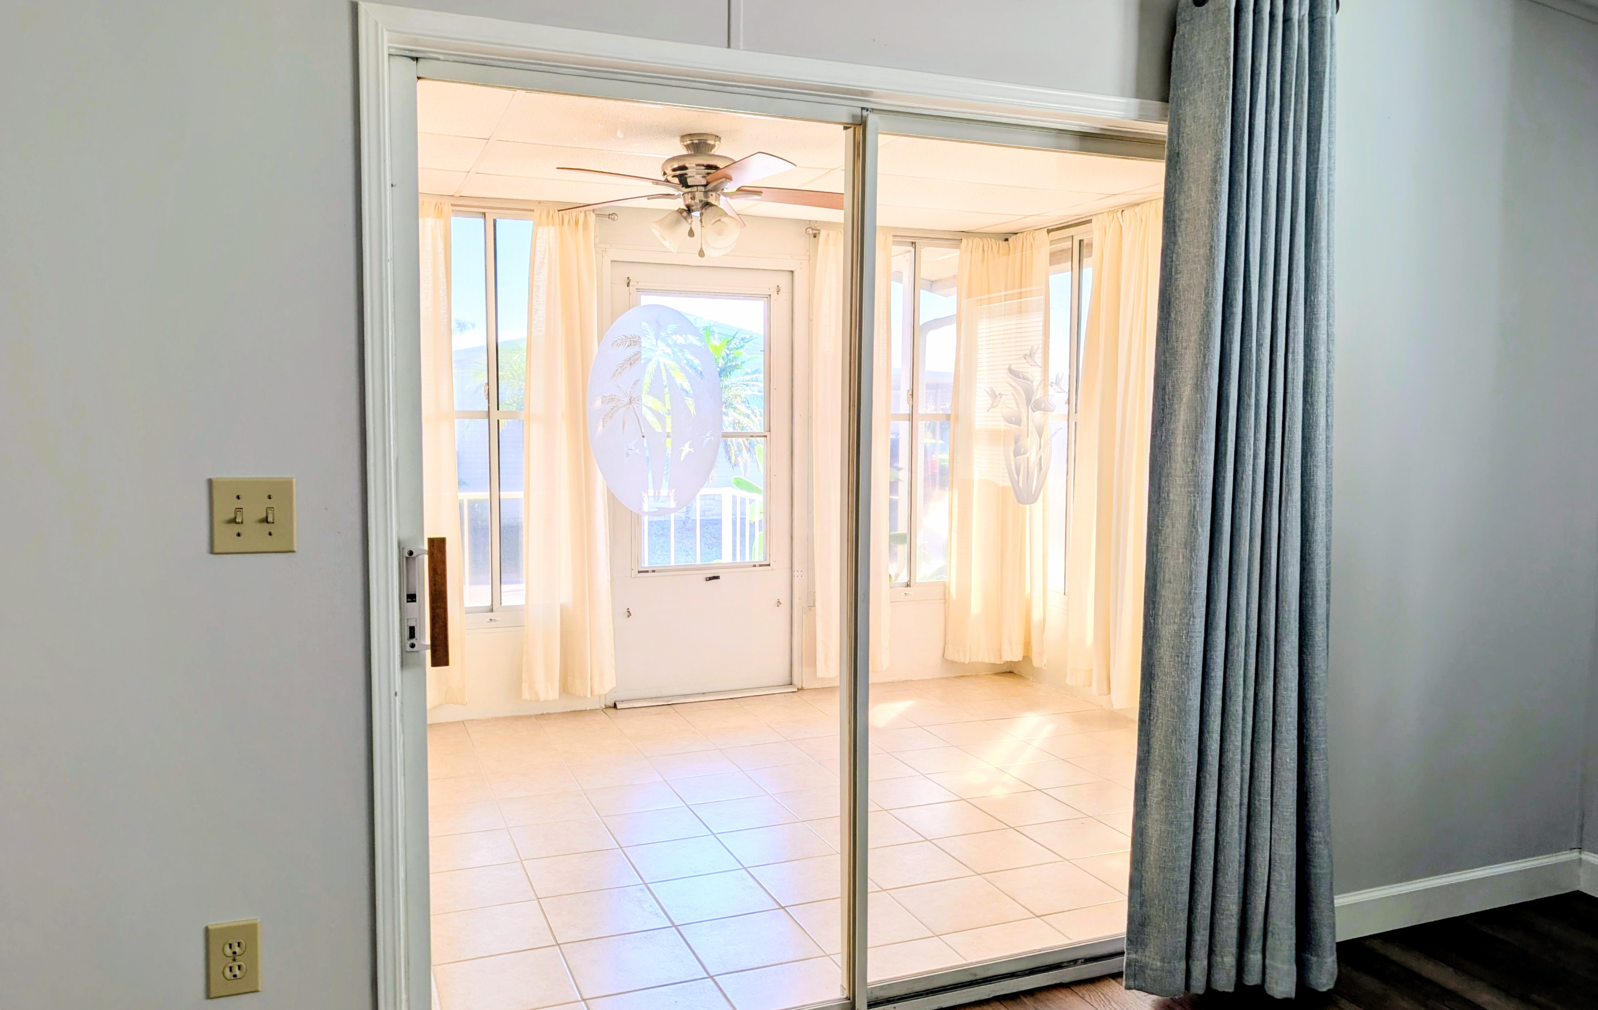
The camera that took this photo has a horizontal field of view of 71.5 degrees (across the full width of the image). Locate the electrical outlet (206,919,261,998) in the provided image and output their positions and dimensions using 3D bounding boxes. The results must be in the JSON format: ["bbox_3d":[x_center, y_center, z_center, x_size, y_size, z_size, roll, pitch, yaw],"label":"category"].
[{"bbox_3d":[-0.934,0.751,1.837,0.079,0.124,0.008,-1,5,-20],"label":"electrical outlet"}]

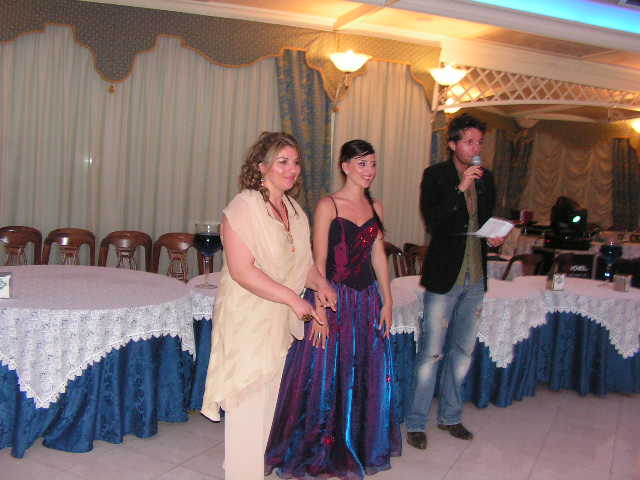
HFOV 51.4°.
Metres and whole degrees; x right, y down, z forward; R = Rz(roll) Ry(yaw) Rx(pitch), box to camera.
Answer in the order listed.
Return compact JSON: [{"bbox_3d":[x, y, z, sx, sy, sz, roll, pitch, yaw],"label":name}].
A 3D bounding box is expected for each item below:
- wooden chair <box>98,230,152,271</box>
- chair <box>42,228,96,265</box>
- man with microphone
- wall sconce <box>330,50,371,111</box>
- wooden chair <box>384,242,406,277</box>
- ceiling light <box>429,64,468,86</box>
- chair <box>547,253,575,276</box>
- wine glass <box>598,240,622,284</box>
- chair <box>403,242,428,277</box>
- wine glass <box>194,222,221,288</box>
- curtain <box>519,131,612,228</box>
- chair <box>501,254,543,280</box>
[{"bbox_3d":[-1.656,0.384,5.648,0.470,0.880,0.500,3,5,-19],"label":"wooden chair"},{"bbox_3d":[-2.092,0.362,5.510,0.470,0.880,0.500,3,5,-19],"label":"chair"},{"bbox_3d":[0.784,0.251,3.825,0.530,1.840,0.460,1,6,-38],"label":"man with microphone"},{"bbox_3d":[0.261,-1.514,6.318,0.390,0.560,0.420,3,5,-19],"label":"wall sconce"},{"bbox_3d":[0.779,0.489,6.634,0.470,0.880,0.500,0,7,-45],"label":"wooden chair"},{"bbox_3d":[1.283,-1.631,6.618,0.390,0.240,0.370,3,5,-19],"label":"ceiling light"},{"bbox_3d":[2.591,0.602,6.963,0.470,0.880,0.500,6,5,15],"label":"chair"},{"bbox_3d":[2.693,0.213,6.171,0.190,0.395,0.190,4,5,0],"label":"wine glass"},{"bbox_3d":[1.018,0.496,6.760,0.470,0.880,0.500,0,7,-45],"label":"chair"},{"bbox_3d":[-0.720,0.105,4.326,0.185,0.400,0.185,4,5,0],"label":"wine glass"},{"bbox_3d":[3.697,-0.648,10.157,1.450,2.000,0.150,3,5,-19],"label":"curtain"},{"bbox_3d":[1.958,0.593,6.497,0.470,0.880,0.500,6,5,20],"label":"chair"}]

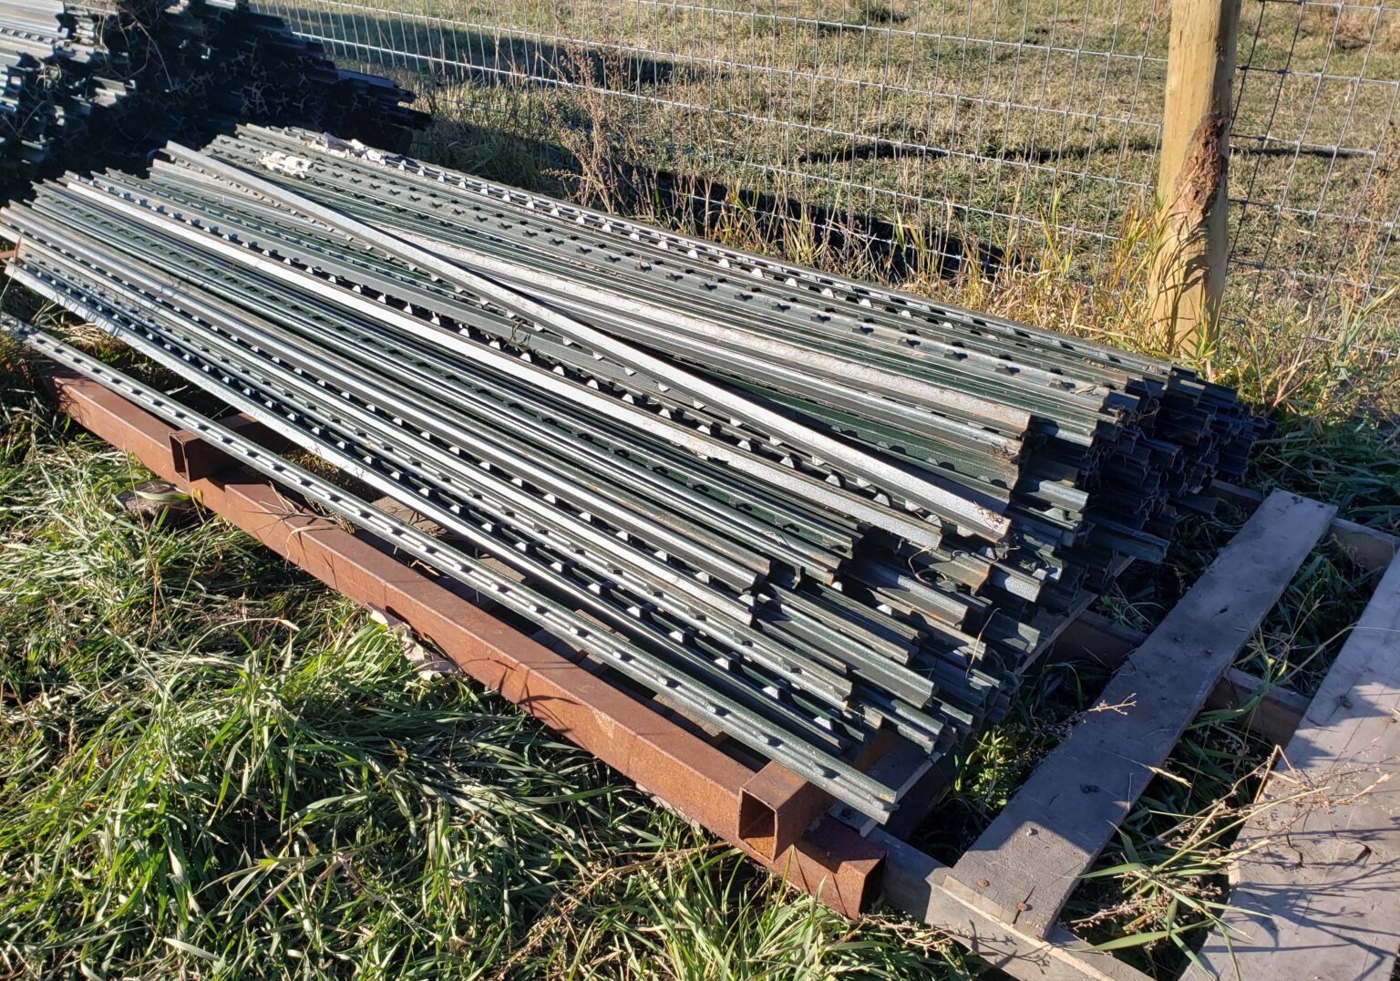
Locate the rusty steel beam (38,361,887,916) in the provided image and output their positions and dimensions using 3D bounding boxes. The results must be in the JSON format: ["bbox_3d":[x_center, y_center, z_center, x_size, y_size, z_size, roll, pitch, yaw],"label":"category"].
[{"bbox_3d":[-0.486,0.095,1.427,1.672,0.064,0.040,23,34,33],"label":"rusty steel beam"}]

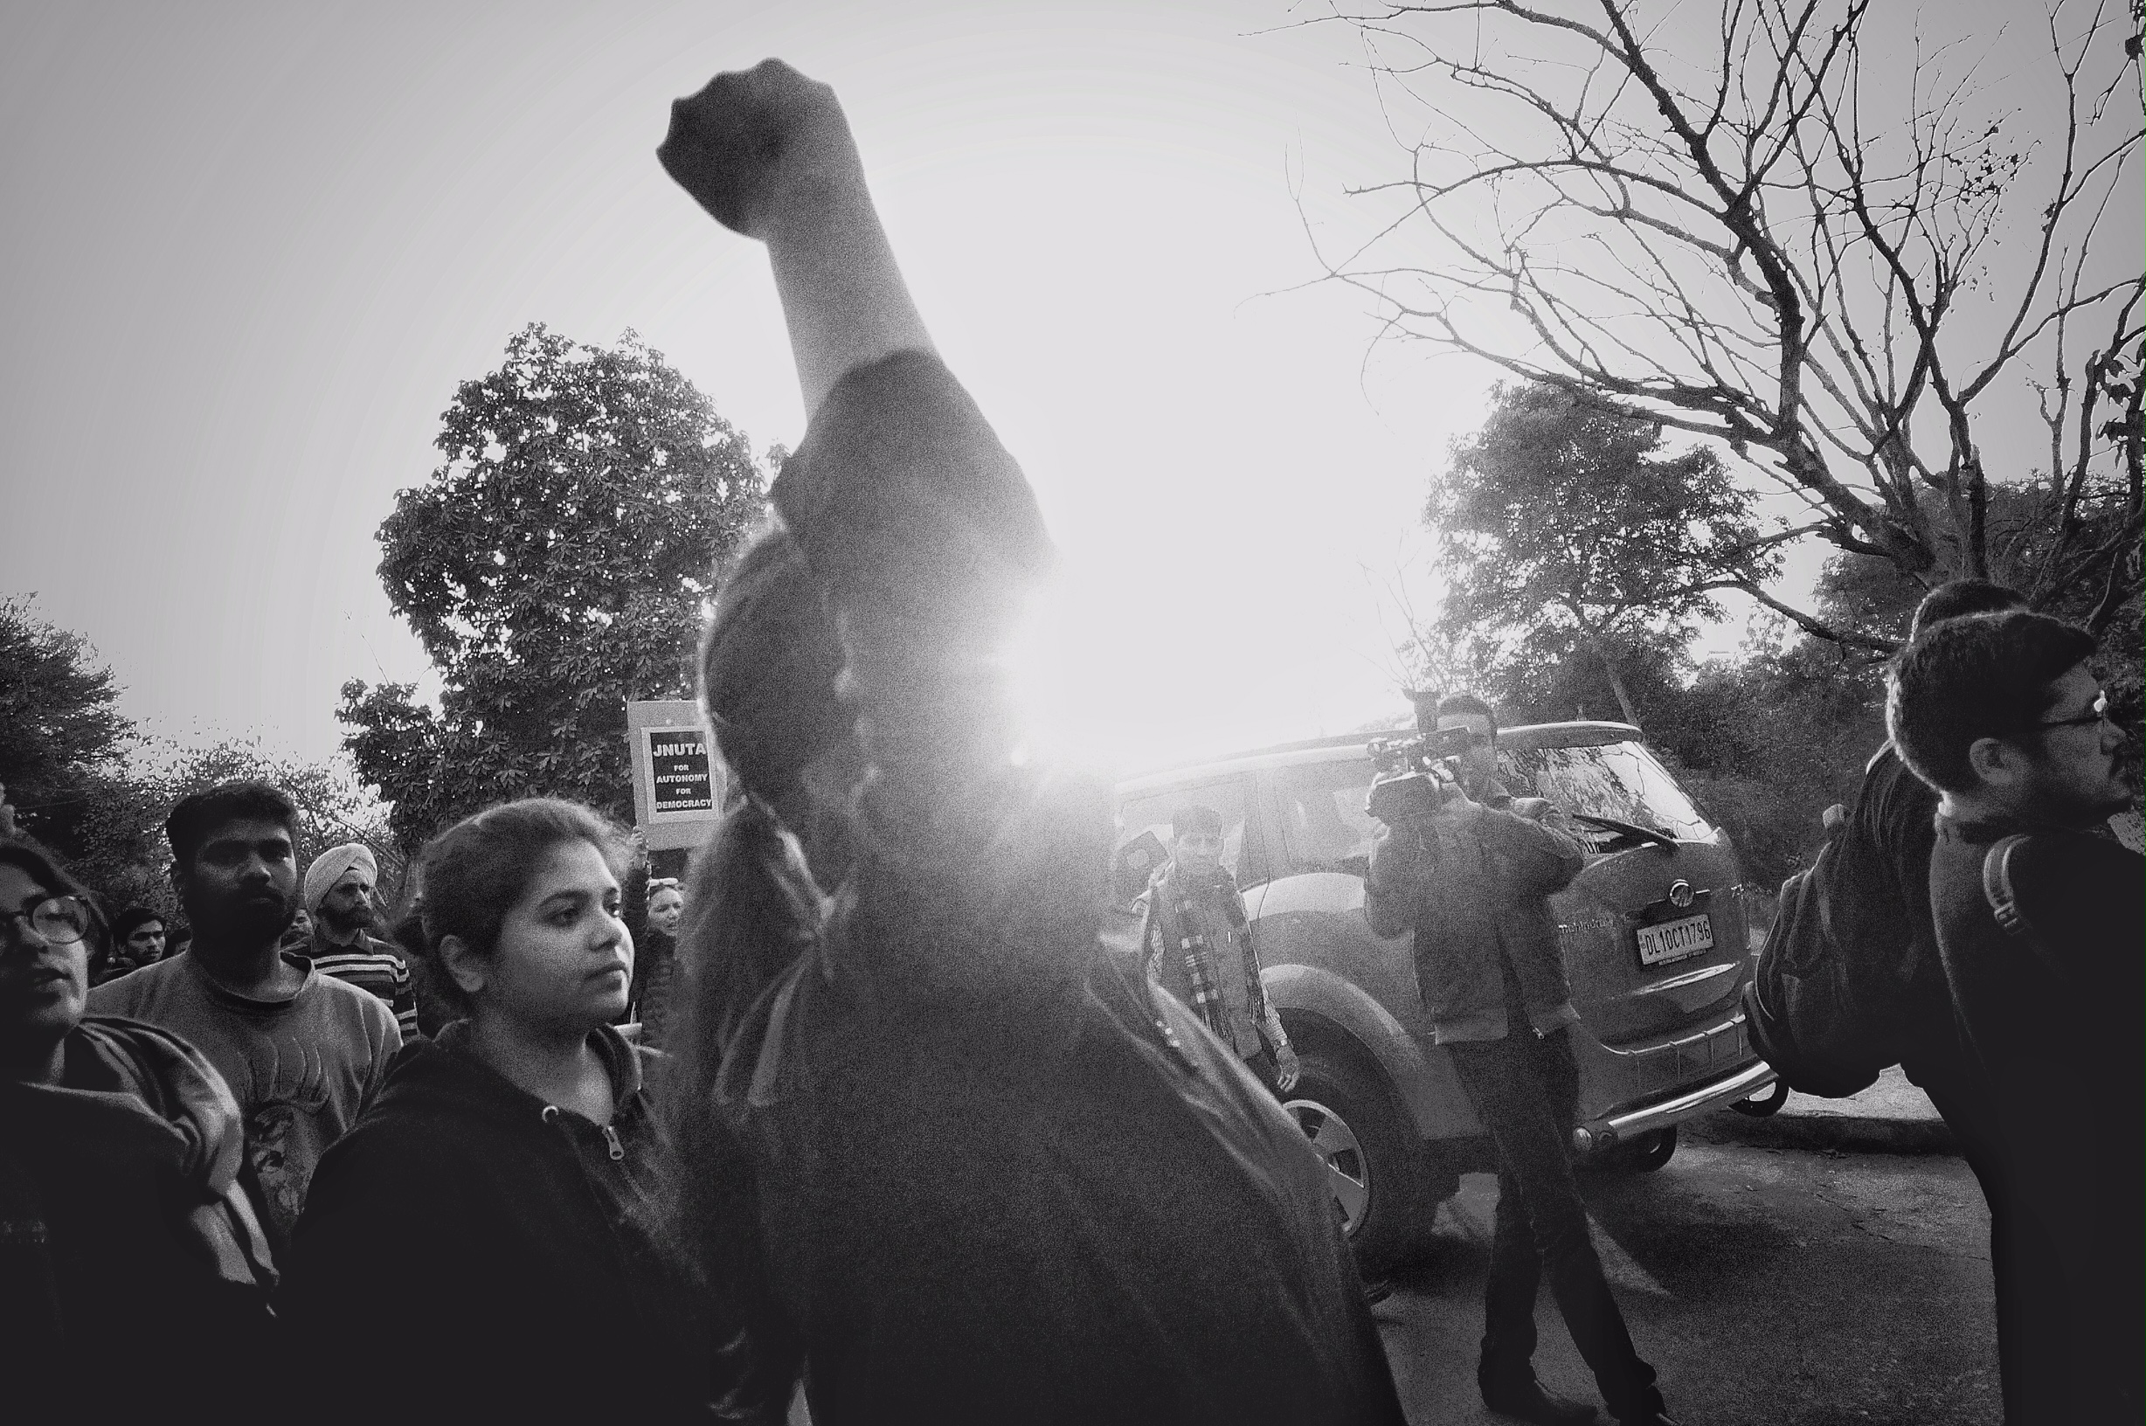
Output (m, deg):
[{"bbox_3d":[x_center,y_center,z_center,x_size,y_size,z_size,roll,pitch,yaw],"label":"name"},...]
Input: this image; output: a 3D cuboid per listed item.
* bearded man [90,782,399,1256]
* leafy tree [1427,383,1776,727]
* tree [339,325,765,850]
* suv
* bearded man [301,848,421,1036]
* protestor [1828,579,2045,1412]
[{"bbox_3d":[-1.170,0.957,2.100,0.530,1.720,0.340,-1,-9,-42],"label":"bearded man"},{"bbox_3d":[7.600,-0.970,19.800,5.000,7.300,5.000,-7,-6,0],"label":"leafy tree"},{"bbox_3d":[-5.120,-0.230,14.900,4.900,7.800,4.800,-7,-6,0],"label":"tree"},{"bbox_3d":[0.519,1.196,6.326,1.890,1.770,4.600,-1,-9,-42],"label":"suv"},{"bbox_3d":[-2.190,1.285,4.400,0.340,1.780,0.520,-12,-8,41],"label":"bearded man"},{"bbox_3d":[1.490,0.637,2.170,0.380,1.720,0.520,-9,-7,15],"label":"protestor"}]

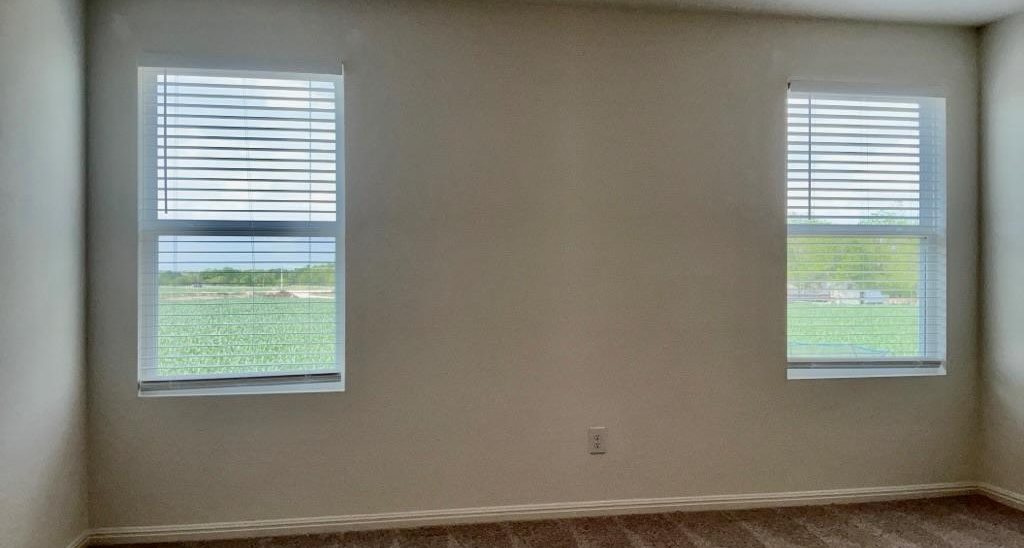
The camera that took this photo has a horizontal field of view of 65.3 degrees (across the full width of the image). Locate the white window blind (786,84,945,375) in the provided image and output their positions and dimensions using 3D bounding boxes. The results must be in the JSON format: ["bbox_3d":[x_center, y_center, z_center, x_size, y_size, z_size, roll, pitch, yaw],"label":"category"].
[{"bbox_3d":[1.807,-0.232,4.094,0.875,1.470,0.065,0,0,-10],"label":"white window blind"}]

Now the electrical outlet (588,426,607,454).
[{"bbox_3d":[0.411,0.799,3.824,0.077,0.123,0.009,0,0,-10],"label":"electrical outlet"}]

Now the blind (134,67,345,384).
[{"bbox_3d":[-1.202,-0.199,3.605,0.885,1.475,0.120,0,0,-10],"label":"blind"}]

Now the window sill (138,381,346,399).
[{"bbox_3d":[-1.197,0.544,3.596,0.890,0.027,0.110,0,0,-10],"label":"window sill"}]

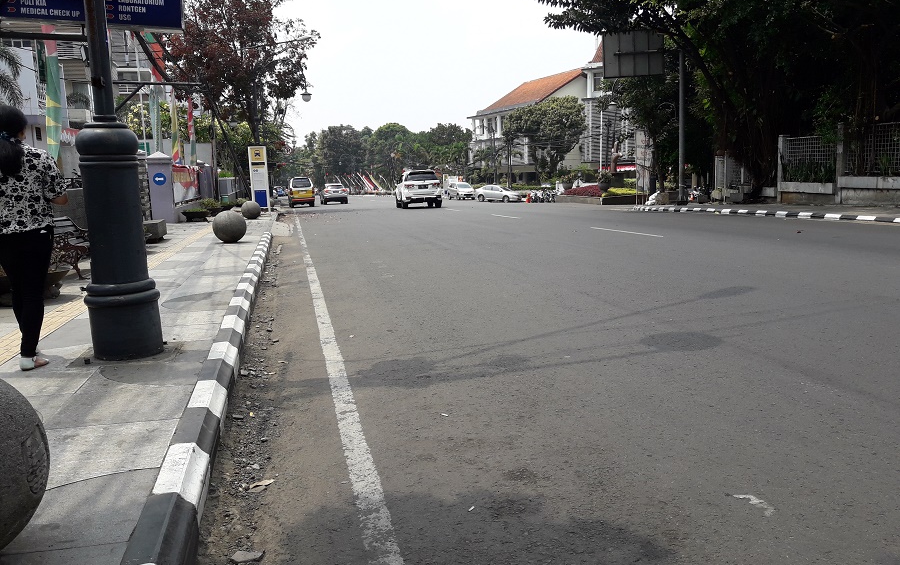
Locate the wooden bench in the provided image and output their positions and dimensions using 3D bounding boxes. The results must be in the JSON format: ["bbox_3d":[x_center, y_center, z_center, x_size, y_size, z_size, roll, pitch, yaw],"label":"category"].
[{"bbox_3d":[-4.798,-0.493,9.297,0.600,0.750,1.550,-4,8,-13],"label":"wooden bench"}]

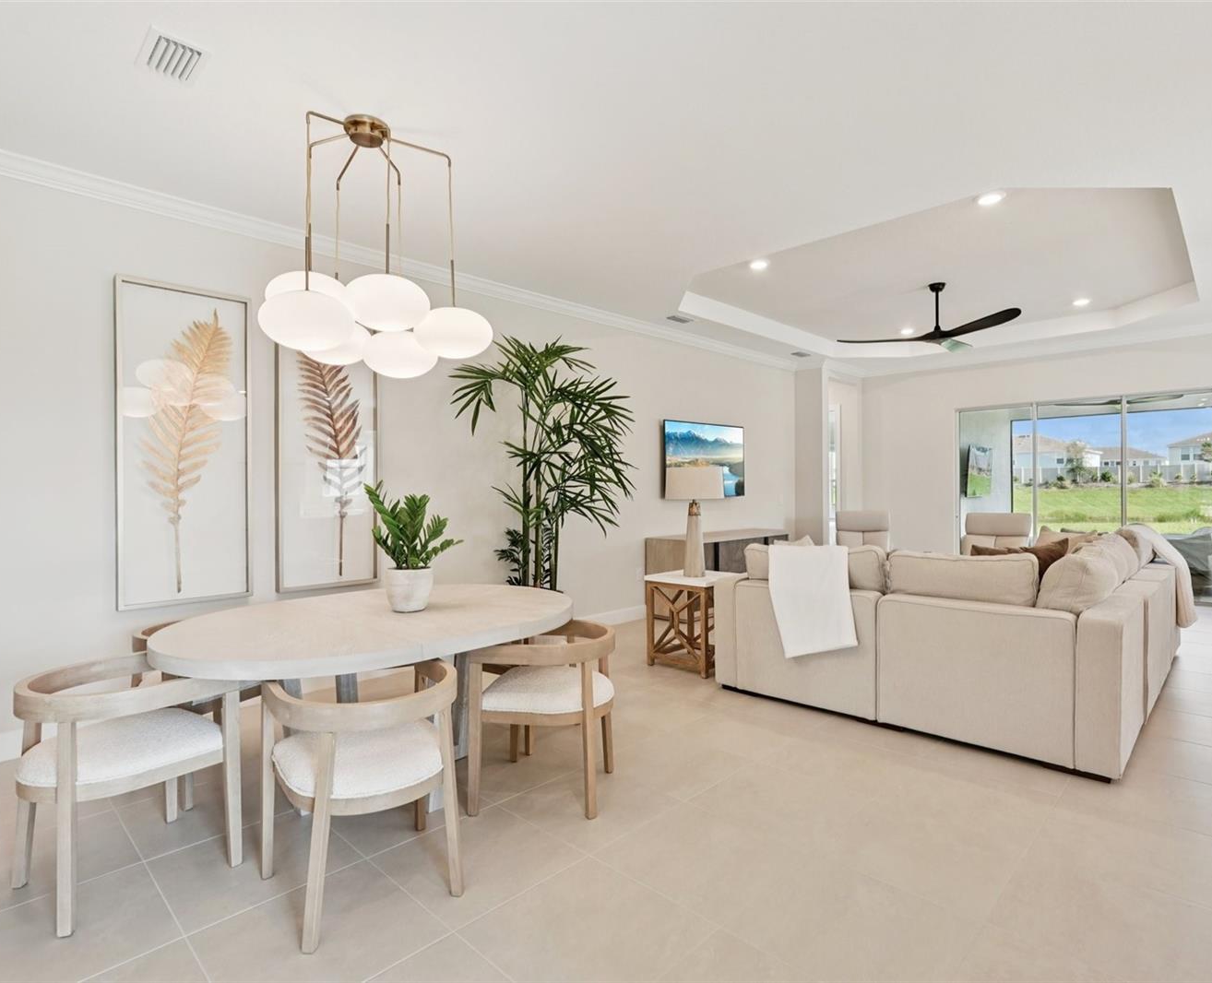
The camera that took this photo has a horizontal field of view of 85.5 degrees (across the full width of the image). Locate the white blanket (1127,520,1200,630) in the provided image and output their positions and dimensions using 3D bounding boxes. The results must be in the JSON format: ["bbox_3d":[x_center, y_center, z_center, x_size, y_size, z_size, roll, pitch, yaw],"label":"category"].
[{"bbox_3d":[4.442,0.650,5.326,0.512,0.768,0.673,0,0,44],"label":"white blanket"}]

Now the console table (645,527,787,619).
[{"bbox_3d":[1.337,0.903,7.475,0.523,0.827,2.054,0,0,44],"label":"console table"}]

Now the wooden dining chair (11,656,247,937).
[{"bbox_3d":[-1.720,0.991,2.323,0.609,0.727,0.587,0,0,35],"label":"wooden dining chair"}]

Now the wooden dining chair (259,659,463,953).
[{"bbox_3d":[-0.811,0.999,2.241,0.601,0.732,0.628,-1,0,-35],"label":"wooden dining chair"}]

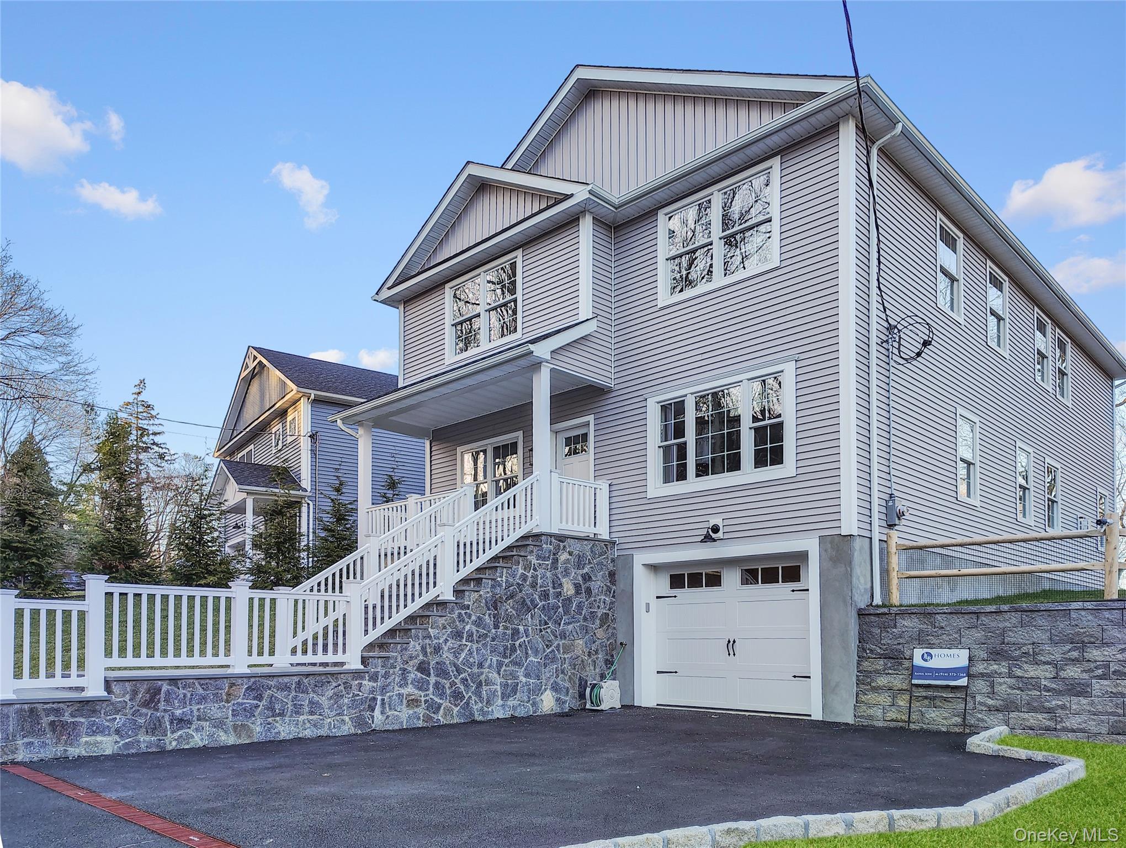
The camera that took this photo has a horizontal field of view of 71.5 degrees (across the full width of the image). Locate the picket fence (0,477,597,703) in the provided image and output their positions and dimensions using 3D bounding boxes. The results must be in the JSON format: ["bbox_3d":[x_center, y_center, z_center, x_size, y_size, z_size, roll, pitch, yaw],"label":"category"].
[{"bbox_3d":[-2.940,2.050,11.109,2.405,2.872,8.554,-7,-11,43],"label":"picket fence"}]

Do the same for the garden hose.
[{"bbox_3d":[0.739,4.191,13.000,0.500,1.050,0.500,-7,-11,43],"label":"garden hose"}]

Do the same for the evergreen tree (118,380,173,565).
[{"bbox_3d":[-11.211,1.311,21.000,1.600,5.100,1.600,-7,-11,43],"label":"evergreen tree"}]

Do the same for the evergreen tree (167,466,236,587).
[{"bbox_3d":[-7.510,2.173,16.300,1.400,2.600,1.400,-7,-11,43],"label":"evergreen tree"}]

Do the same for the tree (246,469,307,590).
[{"bbox_3d":[-6.299,2.332,17.200,1.250,2.600,1.250,-7,-11,43],"label":"tree"}]

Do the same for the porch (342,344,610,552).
[{"bbox_3d":[-1.940,0.740,14.800,5.700,3.300,1.900,-7,-11,43],"label":"porch"}]

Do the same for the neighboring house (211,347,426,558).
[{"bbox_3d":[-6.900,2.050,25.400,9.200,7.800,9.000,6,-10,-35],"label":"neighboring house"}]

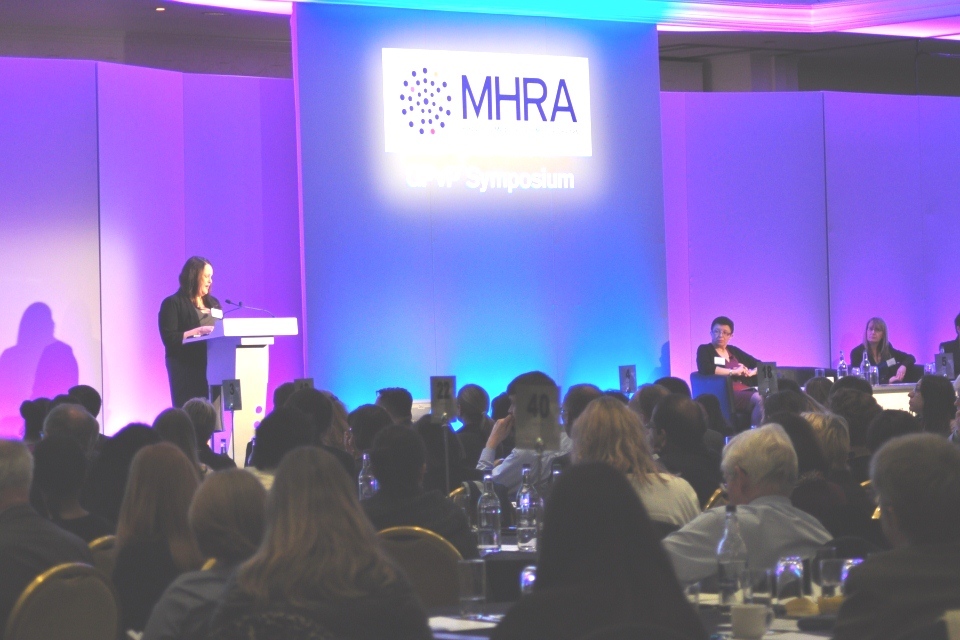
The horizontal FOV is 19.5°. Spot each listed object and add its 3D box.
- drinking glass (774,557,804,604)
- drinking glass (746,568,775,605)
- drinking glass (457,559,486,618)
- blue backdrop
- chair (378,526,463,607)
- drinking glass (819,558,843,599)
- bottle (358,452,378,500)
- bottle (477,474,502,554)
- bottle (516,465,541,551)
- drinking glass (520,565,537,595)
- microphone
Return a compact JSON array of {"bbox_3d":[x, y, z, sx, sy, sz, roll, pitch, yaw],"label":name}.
[{"bbox_3d":[0.864,0.726,7.800,0.075,0.131,0.075,-1,0,0],"label":"drinking glass"},{"bbox_3d":[0.774,0.741,7.750,0.074,0.108,0.074,-1,0,0],"label":"drinking glass"},{"bbox_3d":[-0.020,0.715,7.430,0.071,0.146,0.071,-2,-1,0],"label":"drinking glass"},{"bbox_3d":[0.076,-0.612,22.500,3.630,3.682,0.070,-1,-1,-36],"label":"blue backdrop"},{"bbox_3d":[-0.175,1.100,8.970,0.440,0.920,0.560,-1,0,12],"label":"chair"},{"bbox_3d":[0.900,0.683,7.170,0.070,0.140,0.070,-2,-1,0],"label":"drinking glass"},{"bbox_3d":[-0.476,0.710,11.900,0.076,0.296,0.076,-2,-1,0],"label":"bottle"},{"bbox_3d":[0.033,0.679,9.900,0.080,0.290,0.080,-1,0,0],"label":"bottle"},{"bbox_3d":[0.169,0.666,9.900,0.080,0.303,0.080,-1,0,0],"label":"bottle"},{"bbox_3d":[0.144,0.741,7.700,0.072,0.130,0.072,-1,0,0],"label":"drinking glass"},{"bbox_3d":[-1.476,-0.074,18.000,0.420,0.125,0.045,-1,0,44],"label":"microphone"}]

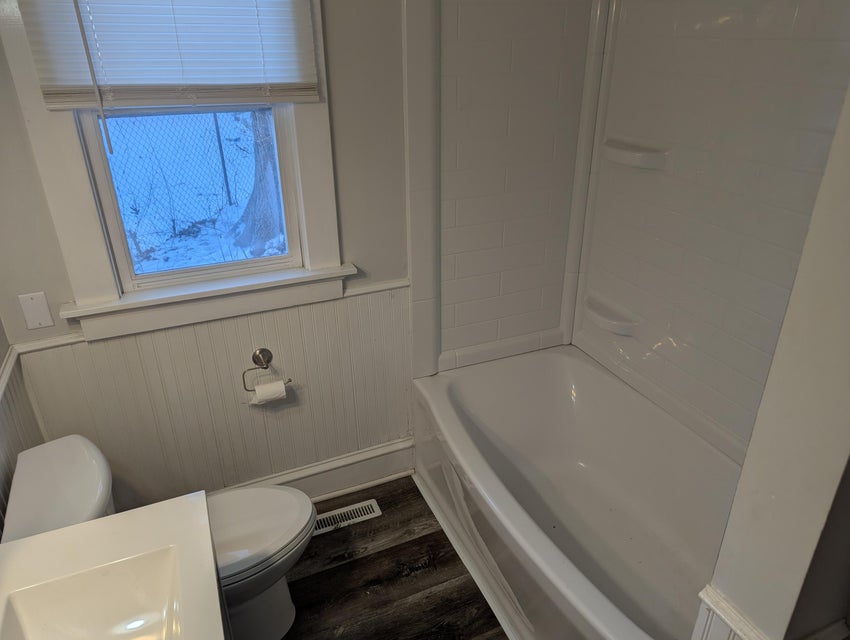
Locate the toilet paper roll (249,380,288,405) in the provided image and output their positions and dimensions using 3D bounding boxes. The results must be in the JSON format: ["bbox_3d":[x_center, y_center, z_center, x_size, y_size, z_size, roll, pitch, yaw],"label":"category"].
[{"bbox_3d":[-0.565,0.259,2.144,0.105,0.066,0.063,-11,27,-20],"label":"toilet paper roll"}]

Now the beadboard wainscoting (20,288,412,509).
[{"bbox_3d":[-0.657,0.308,2.214,1.320,0.720,0.030,-11,27,-20],"label":"beadboard wainscoting"}]

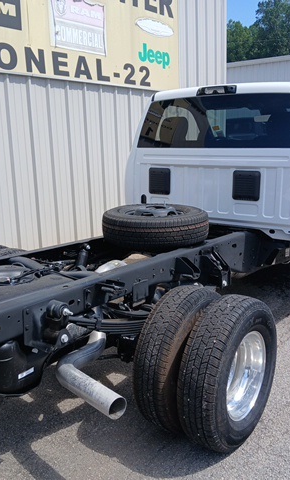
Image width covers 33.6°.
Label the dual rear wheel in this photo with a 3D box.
[{"bbox_3d":[0.352,0.670,2.597,0.500,0.800,0.800,8,13,35],"label":"dual rear wheel"}]

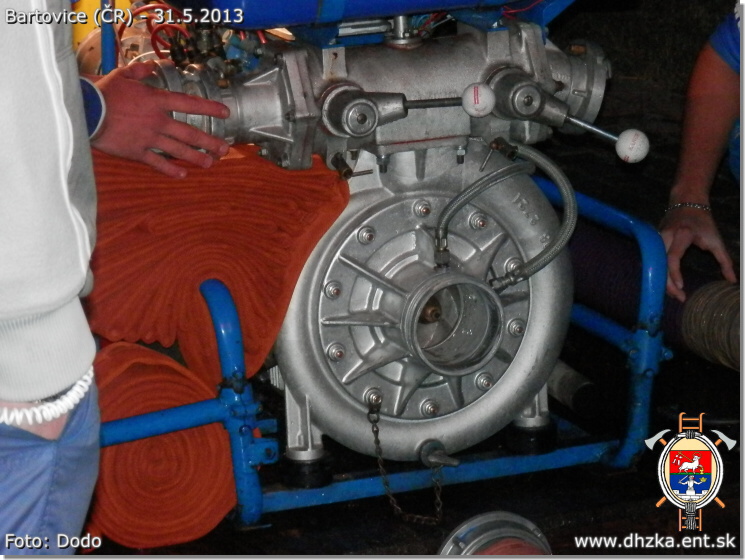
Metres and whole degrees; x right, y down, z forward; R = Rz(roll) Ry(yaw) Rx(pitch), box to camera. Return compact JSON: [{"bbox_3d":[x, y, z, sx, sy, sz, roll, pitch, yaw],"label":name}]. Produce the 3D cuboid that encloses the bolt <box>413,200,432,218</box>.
[{"bbox_3d":[0.066,-0.092,4.729,0.022,0.022,0.022,-7,14,-20],"label":"bolt"}]

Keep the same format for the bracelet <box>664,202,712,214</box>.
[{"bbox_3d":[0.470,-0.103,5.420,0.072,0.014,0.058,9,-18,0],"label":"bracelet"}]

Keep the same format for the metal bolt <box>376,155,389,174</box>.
[{"bbox_3d":[0.013,-0.150,4.739,0.017,0.027,0.017,-7,14,-20],"label":"metal bolt"}]

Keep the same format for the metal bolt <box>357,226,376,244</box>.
[{"bbox_3d":[-0.007,-0.058,4.708,0.022,0.022,0.022,-7,14,-20],"label":"metal bolt"}]

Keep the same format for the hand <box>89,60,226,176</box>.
[{"bbox_3d":[-0.269,-0.204,4.620,0.188,0.138,0.080,12,8,-20],"label":"hand"}]

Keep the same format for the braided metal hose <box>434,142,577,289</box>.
[{"bbox_3d":[0.167,-0.085,4.754,0.229,0.171,0.126,-7,14,-20],"label":"braided metal hose"}]

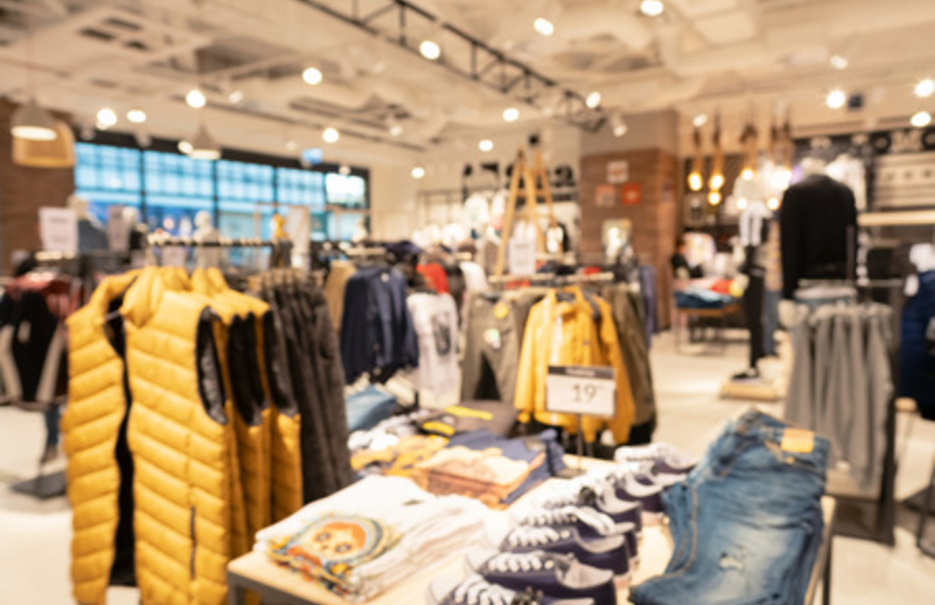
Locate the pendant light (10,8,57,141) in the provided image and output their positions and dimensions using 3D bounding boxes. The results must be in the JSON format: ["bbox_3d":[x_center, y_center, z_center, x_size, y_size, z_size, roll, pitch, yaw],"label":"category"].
[{"bbox_3d":[-4.318,-2.278,6.200,0.340,1.240,0.340,3,6,34],"label":"pendant light"}]

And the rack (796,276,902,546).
[{"bbox_3d":[1.918,0.492,3.199,0.500,1.280,0.420,3,6,34],"label":"rack"}]

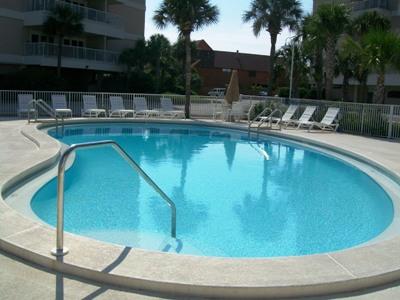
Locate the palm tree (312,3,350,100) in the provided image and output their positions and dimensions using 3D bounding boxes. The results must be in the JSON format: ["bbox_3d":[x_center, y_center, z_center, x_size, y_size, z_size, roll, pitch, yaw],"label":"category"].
[{"bbox_3d":[7.622,-5.284,25.002,2.500,6.880,2.500,2,8,0],"label":"palm tree"}]

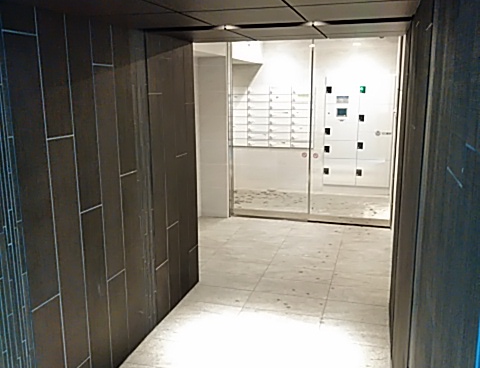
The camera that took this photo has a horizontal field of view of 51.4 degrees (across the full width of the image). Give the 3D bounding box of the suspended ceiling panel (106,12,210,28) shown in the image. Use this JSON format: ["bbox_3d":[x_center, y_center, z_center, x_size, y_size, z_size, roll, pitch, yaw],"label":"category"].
[{"bbox_3d":[-0.453,-0.857,2.592,0.507,0.025,0.536,3,12,16],"label":"suspended ceiling panel"}]

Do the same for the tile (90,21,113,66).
[{"bbox_3d":[-0.742,-0.746,2.664,0.020,0.214,0.200,3,12,16],"label":"tile"}]

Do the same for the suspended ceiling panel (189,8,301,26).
[{"bbox_3d":[0.043,-0.832,2.453,0.511,0.025,0.536,3,12,16],"label":"suspended ceiling panel"}]

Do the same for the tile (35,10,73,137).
[{"bbox_3d":[-0.855,-0.497,2.306,0.020,0.559,0.203,3,12,16],"label":"tile"}]

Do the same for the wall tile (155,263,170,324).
[{"bbox_3d":[-0.558,0.773,3.582,0.020,0.396,0.198,3,12,16],"label":"wall tile"}]

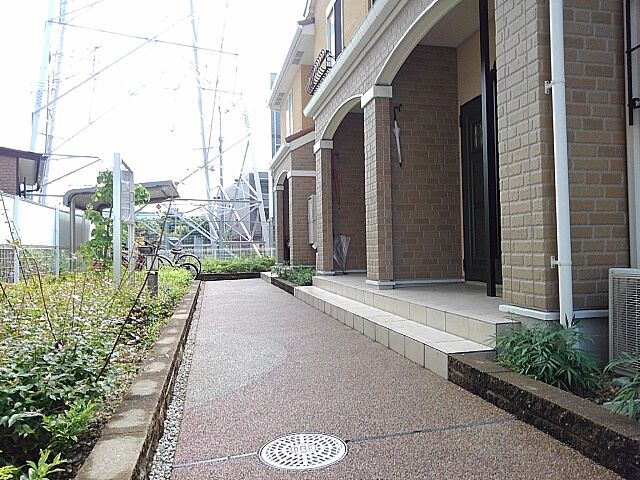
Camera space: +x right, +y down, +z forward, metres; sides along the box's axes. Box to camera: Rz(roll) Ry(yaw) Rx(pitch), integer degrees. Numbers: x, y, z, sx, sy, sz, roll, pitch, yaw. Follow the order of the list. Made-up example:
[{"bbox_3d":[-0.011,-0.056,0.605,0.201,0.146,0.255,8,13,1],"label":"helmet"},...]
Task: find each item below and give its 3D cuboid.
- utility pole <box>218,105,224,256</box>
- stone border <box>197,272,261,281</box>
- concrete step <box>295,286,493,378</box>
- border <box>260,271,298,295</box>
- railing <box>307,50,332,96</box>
[{"bbox_3d":[-7.817,-4.612,36.804,0.360,12.435,0.360,-1,-1,-13],"label":"utility pole"},{"bbox_3d":[-2.366,0.964,12.050,1.671,0.154,0.169,-1,-1,-13],"label":"stone border"},{"bbox_3d":[0.316,0.784,5.088,0.306,0.150,4.920,-1,-1,-13],"label":"concrete step"},{"bbox_3d":[-0.894,0.901,9.880,0.166,0.142,4.966,-1,-1,-13],"label":"border"},{"bbox_3d":[0.032,-3.403,9.388,0.239,0.347,1.386,-1,-1,-13],"label":"railing"}]

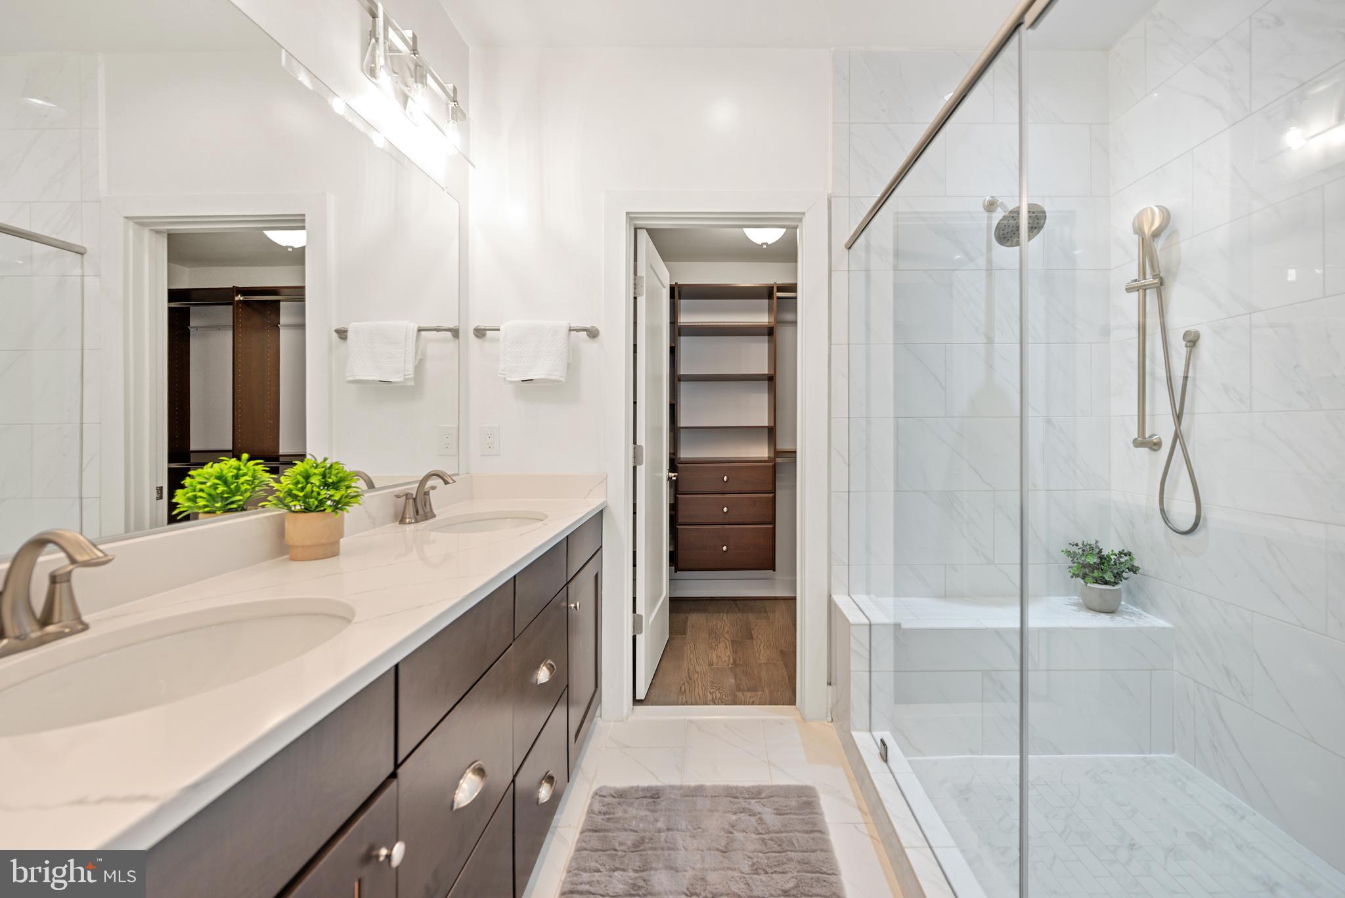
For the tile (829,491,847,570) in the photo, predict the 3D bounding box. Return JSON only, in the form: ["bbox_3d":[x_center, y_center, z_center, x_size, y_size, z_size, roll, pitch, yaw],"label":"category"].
[{"bbox_3d":[0.687,0.330,2.145,0.069,0.309,0.012,0,1,2],"label":"tile"}]

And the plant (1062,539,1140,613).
[{"bbox_3d":[1.637,0.473,2.000,0.250,0.262,0.240,0,1,2],"label":"plant"}]

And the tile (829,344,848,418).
[{"bbox_3d":[0.687,-0.280,2.145,0.069,0.302,0.012,0,1,2],"label":"tile"}]

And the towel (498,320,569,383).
[{"bbox_3d":[-0.550,-0.386,2.075,0.275,0.250,0.070,0,1,2],"label":"towel"}]

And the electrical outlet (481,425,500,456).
[{"bbox_3d":[-0.746,-0.035,2.145,0.080,0.125,0.010,0,1,2],"label":"electrical outlet"}]

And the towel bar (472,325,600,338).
[{"bbox_3d":[-0.550,-0.476,2.112,0.505,0.052,0.070,0,1,2],"label":"towel bar"}]

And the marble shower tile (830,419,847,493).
[{"bbox_3d":[0.687,0.024,2.145,0.069,0.302,0.012,0,1,2],"label":"marble shower tile"}]

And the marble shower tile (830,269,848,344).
[{"bbox_3d":[0.687,-0.583,2.145,0.069,0.304,0.012,0,1,2],"label":"marble shower tile"}]

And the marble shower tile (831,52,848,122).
[{"bbox_3d":[0.687,-1.482,2.145,0.069,0.299,0.012,0,1,2],"label":"marble shower tile"}]

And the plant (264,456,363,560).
[{"bbox_3d":[-0.842,0.135,1.230,0.205,0.226,0.205,0,1,2],"label":"plant"}]

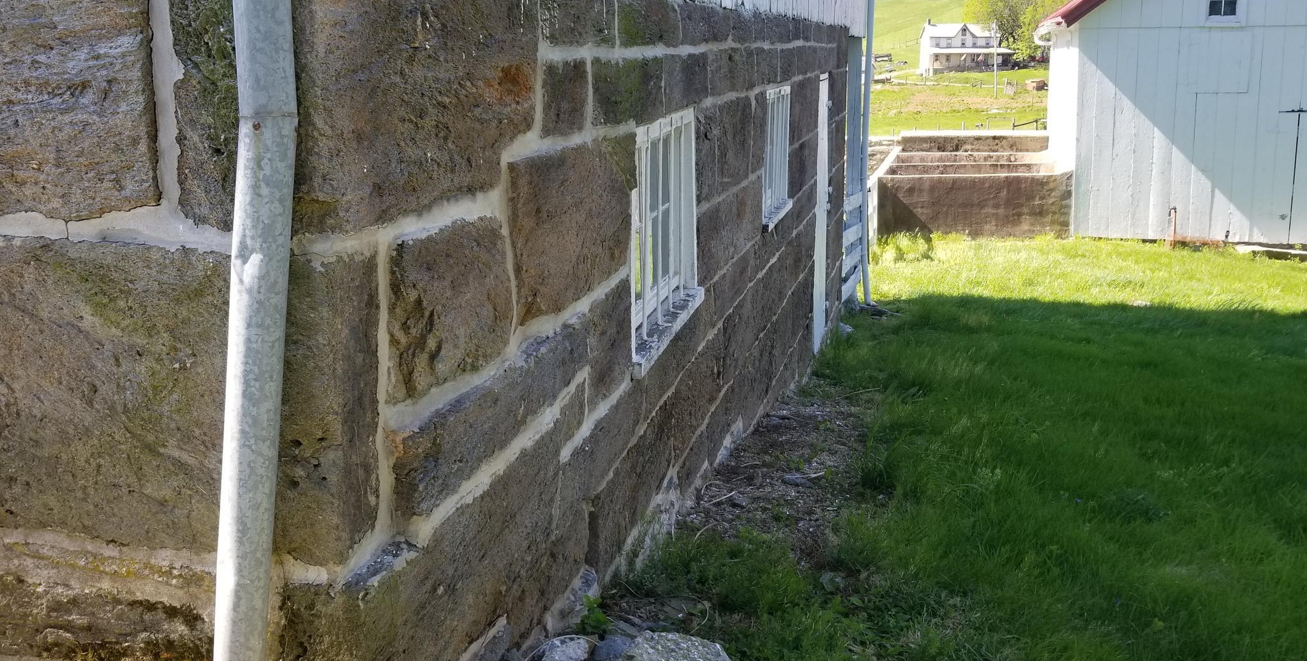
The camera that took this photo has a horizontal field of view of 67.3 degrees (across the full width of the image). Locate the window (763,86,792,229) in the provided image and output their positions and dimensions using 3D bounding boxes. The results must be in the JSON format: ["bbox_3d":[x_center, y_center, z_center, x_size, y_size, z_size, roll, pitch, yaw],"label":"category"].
[{"bbox_3d":[0.696,-1.046,5.884,0.120,0.790,0.880,3,16,16],"label":"window"}]

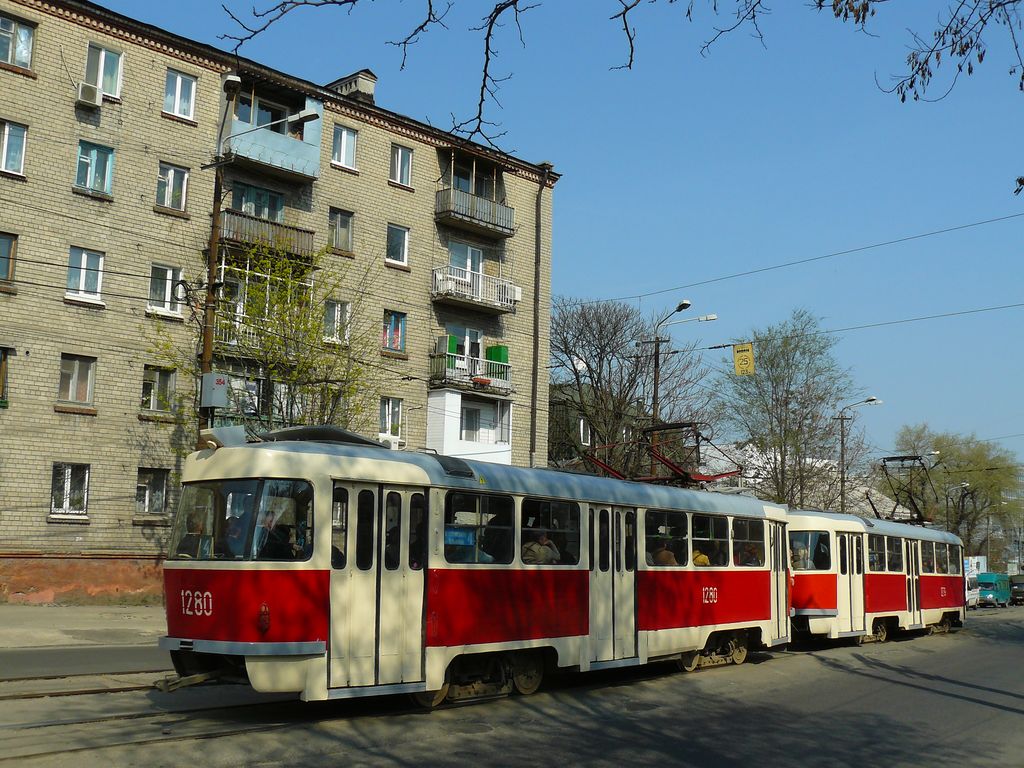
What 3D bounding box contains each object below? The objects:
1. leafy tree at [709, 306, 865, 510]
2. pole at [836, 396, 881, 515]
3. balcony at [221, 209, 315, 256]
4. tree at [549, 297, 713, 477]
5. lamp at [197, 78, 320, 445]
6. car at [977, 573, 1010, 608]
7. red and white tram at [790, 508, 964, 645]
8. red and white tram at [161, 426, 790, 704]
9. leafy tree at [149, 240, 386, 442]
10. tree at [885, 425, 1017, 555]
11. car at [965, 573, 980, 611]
[{"bbox_3d":[12.223,3.179,47.150,6.390,13.390,6.390,-1,-10,14],"label":"leafy tree"},{"bbox_3d":[16.856,5.635,50.750,2.200,10.070,1.600,-5,-11,33],"label":"pole"},{"bbox_3d":[-7.225,-4.149,31.020,2.950,1.080,0.880,9,-13,-41],"label":"balcony"},{"bbox_3d":[4.751,2.625,44.180,7.040,12.860,7.040,0,-9,6],"label":"tree"},{"bbox_3d":[-5.285,-0.447,19.804,2.400,9.900,1.900,-8,-13,42],"label":"lamp"},{"bbox_3d":[35.119,15.261,77.645,1.950,2.500,4.900,-5,-11,33],"label":"car"},{"bbox_3d":[9.785,5.239,28.734,2.500,3.120,14.000,-6,-12,35],"label":"red and white tram"},{"bbox_3d":[0.932,2.926,16.387,2.500,3.120,14.000,-6,-12,37],"label":"red and white tram"},{"bbox_3d":[-5.576,0.838,24.174,5.200,8.490,5.200,3,-10,-13],"label":"leafy tree"},{"bbox_3d":[42.173,12.143,101.498,11.470,16.700,11.470,-3,-10,22],"label":"tree"},{"bbox_3d":[28.918,13.559,68.787,2.000,2.250,5.300,-5,-11,33],"label":"car"}]

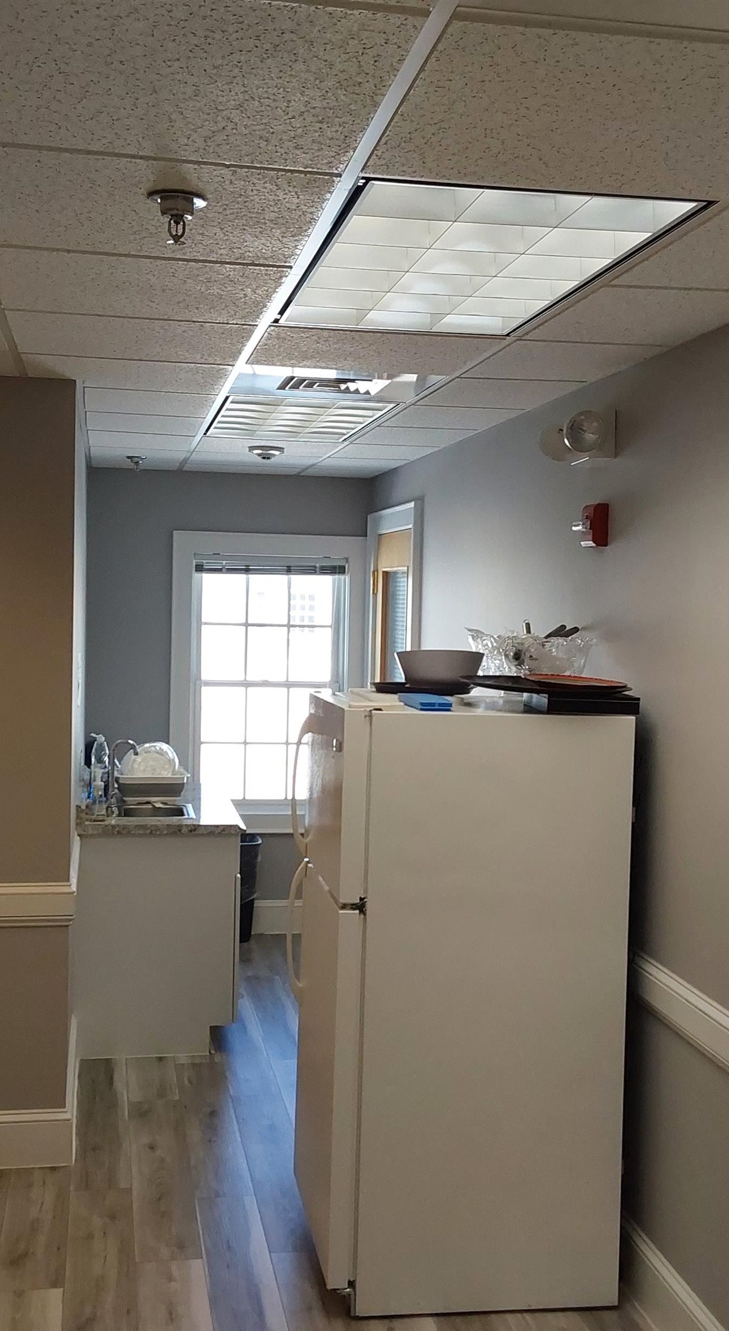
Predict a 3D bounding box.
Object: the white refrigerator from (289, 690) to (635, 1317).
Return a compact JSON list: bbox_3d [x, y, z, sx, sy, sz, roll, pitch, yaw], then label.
[{"bbox_3d":[0.214,0.844,3.836,0.772,1.494,0.706,1,3,-9],"label":"white refrigerator"}]

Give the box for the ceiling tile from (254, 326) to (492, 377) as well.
[{"bbox_3d":[0.018,-0.823,3.727,0.602,0.022,0.602,1,3,-10],"label":"ceiling tile"}]

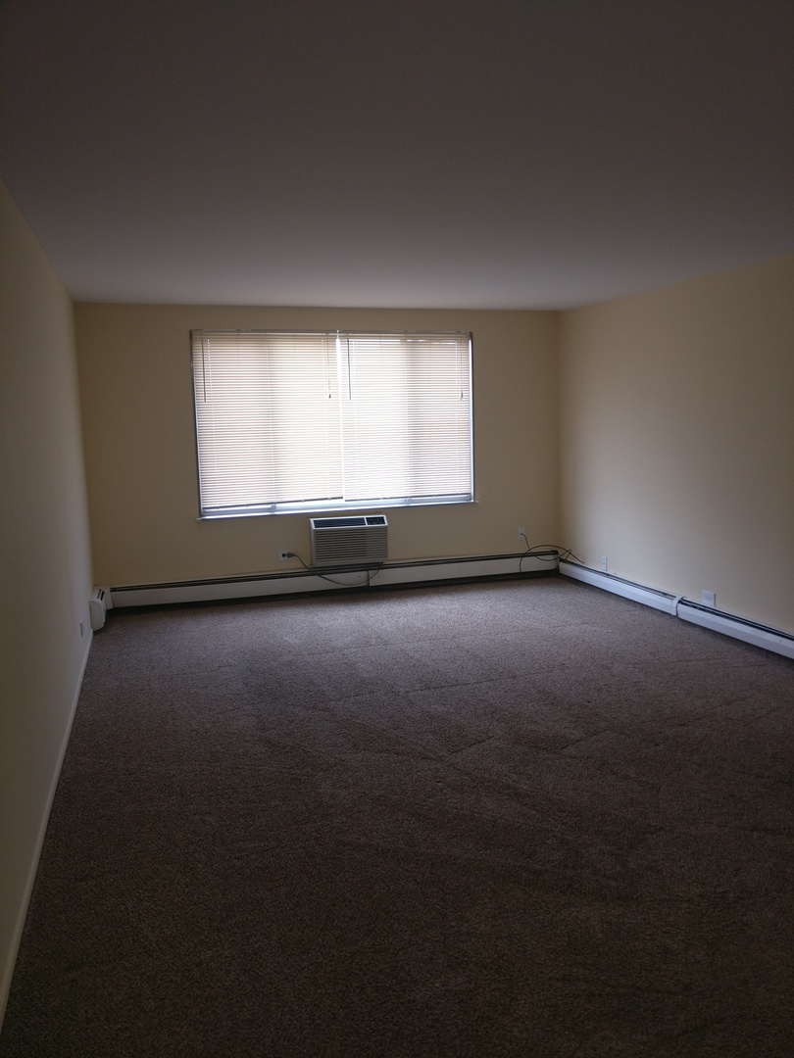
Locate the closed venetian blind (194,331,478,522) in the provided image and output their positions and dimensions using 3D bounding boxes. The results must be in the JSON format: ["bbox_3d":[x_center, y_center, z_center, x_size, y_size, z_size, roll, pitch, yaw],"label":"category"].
[{"bbox_3d":[-0.473,-0.905,7.276,2.436,1.506,0.100,-4,8,-19],"label":"closed venetian blind"}]

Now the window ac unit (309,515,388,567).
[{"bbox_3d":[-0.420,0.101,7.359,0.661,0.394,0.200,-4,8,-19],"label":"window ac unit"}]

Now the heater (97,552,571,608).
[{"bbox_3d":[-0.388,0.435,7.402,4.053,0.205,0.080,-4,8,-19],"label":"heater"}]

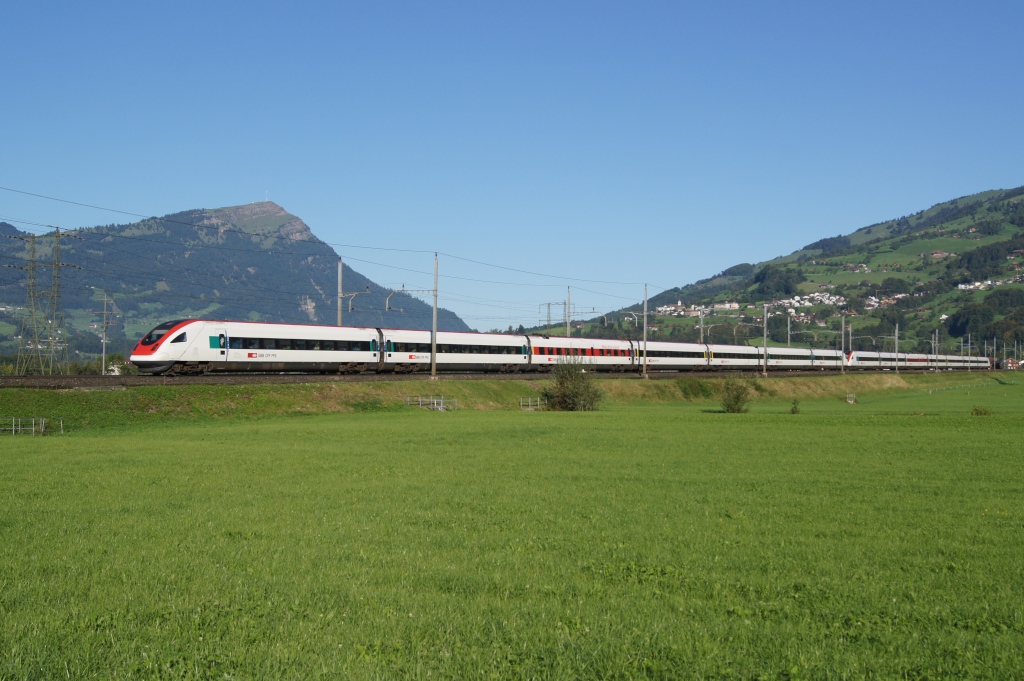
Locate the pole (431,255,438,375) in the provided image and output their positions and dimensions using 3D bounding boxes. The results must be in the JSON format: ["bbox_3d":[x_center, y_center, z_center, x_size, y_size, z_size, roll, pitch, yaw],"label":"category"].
[{"bbox_3d":[-7.128,-2.222,110.500,0.370,11.400,0.370,0,-1,30],"label":"pole"}]

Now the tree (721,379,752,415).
[{"bbox_3d":[20.030,4.952,106.500,2.800,3.200,2.700,1,-1,0],"label":"tree"}]

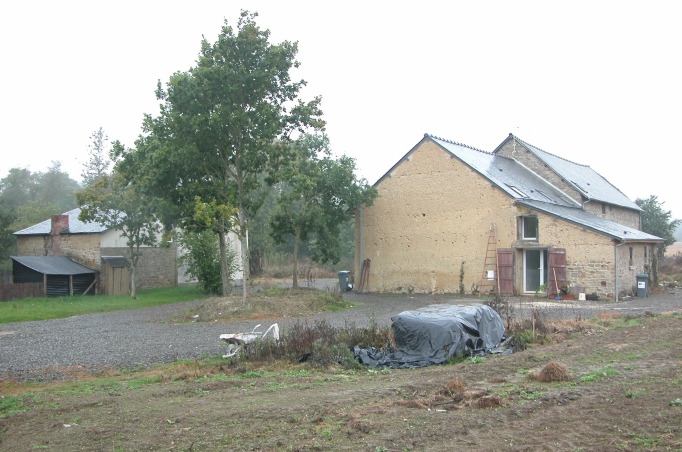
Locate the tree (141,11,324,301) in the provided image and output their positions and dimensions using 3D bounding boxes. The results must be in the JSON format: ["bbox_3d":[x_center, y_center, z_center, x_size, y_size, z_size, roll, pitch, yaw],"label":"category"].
[{"bbox_3d":[-4.719,-3.072,30.000,7.900,12.600,7.400,0,-1,0],"label":"tree"}]

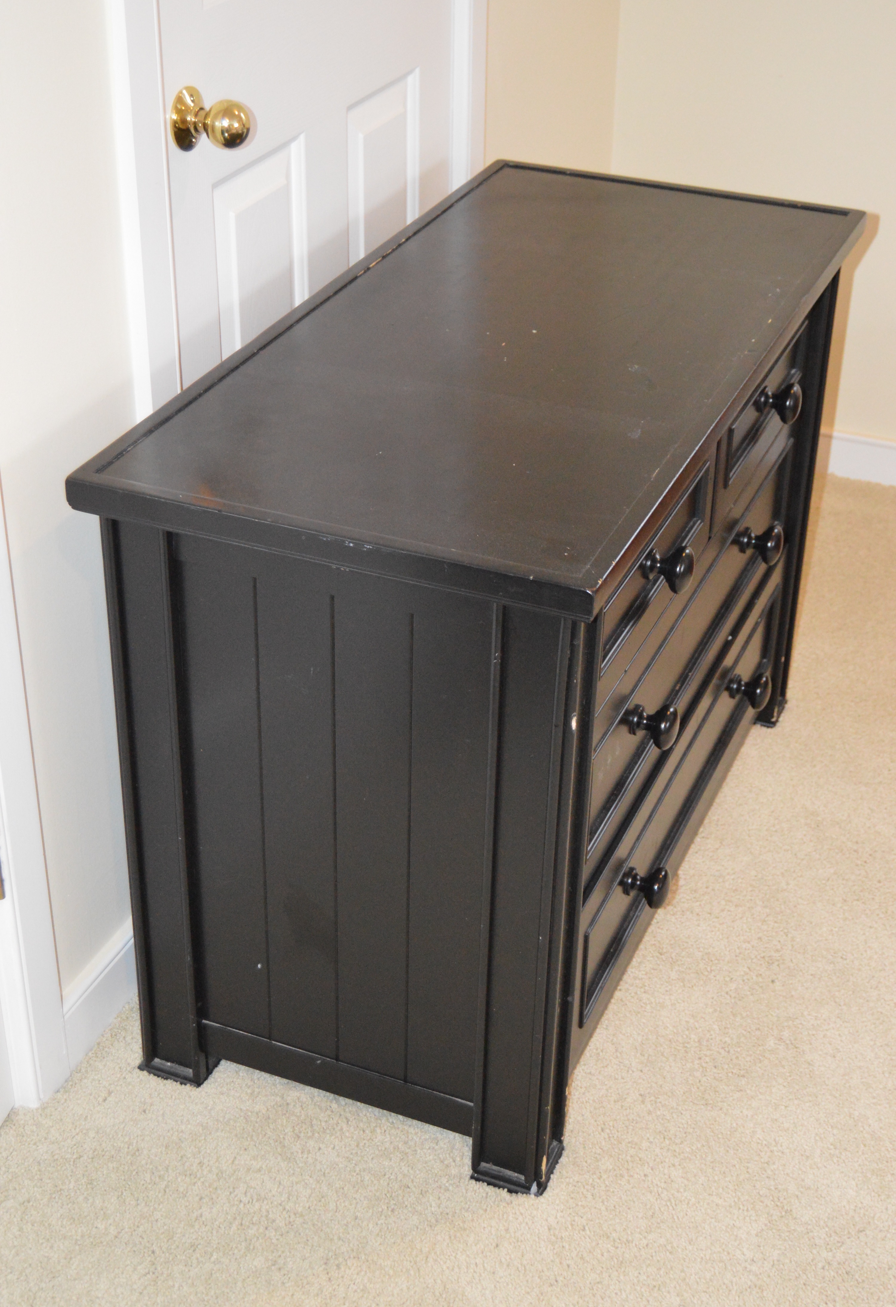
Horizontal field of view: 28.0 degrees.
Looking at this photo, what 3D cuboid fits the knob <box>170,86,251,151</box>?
[{"bbox_3d":[-0.232,-0.534,1.809,0.068,0.064,0.064,13,33,18],"label":"knob"}]

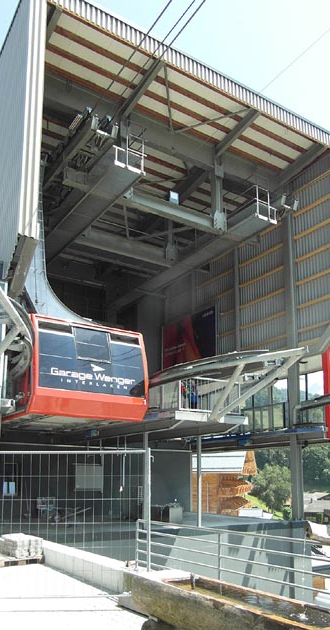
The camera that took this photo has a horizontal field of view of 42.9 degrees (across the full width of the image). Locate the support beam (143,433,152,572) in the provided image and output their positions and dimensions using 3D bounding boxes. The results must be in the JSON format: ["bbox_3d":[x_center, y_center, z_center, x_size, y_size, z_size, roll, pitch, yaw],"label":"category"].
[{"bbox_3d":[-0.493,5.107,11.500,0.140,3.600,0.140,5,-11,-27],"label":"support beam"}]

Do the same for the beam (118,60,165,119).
[{"bbox_3d":[-0.761,-6.825,12.850,0.300,0.360,2.418,6,-10,-28],"label":"beam"}]

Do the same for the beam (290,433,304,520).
[{"bbox_3d":[5.029,6.171,16.000,0.340,3.341,0.340,5,-11,-27],"label":"beam"}]

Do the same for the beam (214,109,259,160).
[{"bbox_3d":[2.373,-6.103,14.250,0.300,0.360,2.294,5,-11,-21],"label":"beam"}]

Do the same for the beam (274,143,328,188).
[{"bbox_3d":[5.035,-5.528,15.700,0.320,0.380,2.268,5,-17,-23],"label":"beam"}]

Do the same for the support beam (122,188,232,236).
[{"bbox_3d":[0.503,-3.373,14.100,3.846,0.480,0.350,12,-15,-26],"label":"support beam"}]

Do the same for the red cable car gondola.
[{"bbox_3d":[-3.003,1.954,13.159,3.200,2.550,4.100,9,-16,-27],"label":"red cable car gondola"}]

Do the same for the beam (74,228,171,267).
[{"bbox_3d":[-1.610,-2.739,17.350,4.147,0.500,0.380,11,-15,-27],"label":"beam"}]

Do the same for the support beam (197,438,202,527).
[{"bbox_3d":[1.150,5.567,14.000,0.120,2.989,0.120,5,-11,-27],"label":"support beam"}]

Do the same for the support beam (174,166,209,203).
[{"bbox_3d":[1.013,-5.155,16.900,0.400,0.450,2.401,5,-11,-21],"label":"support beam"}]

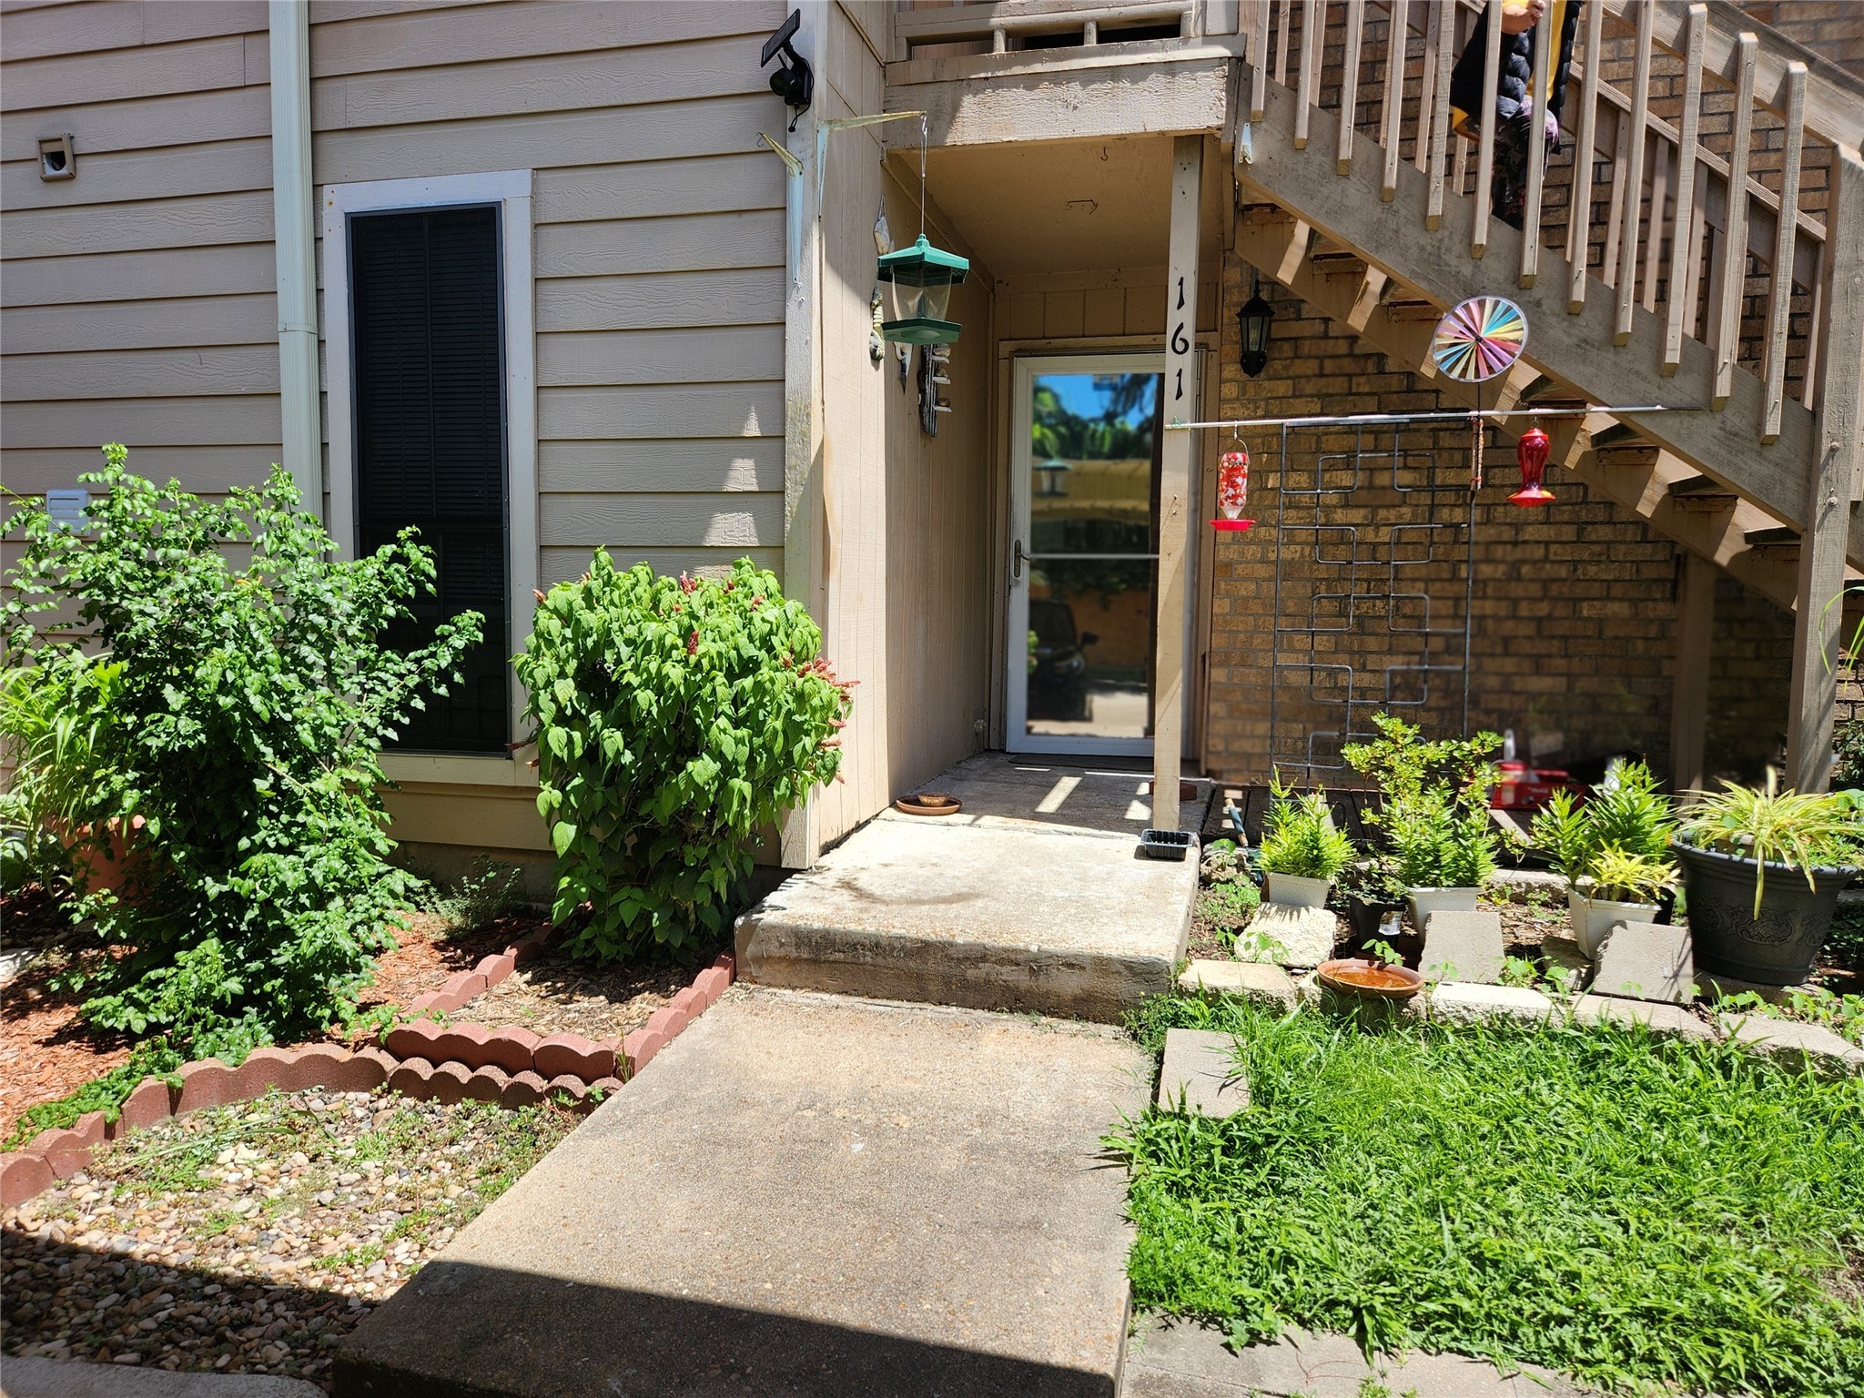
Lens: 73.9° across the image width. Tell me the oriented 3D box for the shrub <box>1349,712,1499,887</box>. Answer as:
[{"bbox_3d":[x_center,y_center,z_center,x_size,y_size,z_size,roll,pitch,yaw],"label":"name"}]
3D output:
[{"bbox_3d":[1.462,0.309,3.680,0.470,0.500,0.420,3,6,19],"label":"shrub"}]

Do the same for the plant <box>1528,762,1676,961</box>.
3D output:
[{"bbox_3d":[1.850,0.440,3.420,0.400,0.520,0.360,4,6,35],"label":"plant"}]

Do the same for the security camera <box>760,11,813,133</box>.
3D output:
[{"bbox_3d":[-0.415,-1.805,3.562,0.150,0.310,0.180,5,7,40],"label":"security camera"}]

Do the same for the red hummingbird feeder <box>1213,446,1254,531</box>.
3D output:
[{"bbox_3d":[1.030,-0.721,4.232,0.155,0.290,0.155,2,5,14],"label":"red hummingbird feeder"}]

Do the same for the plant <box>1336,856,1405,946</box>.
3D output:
[{"bbox_3d":[1.244,0.583,3.516,0.190,0.260,0.190,2,5,14],"label":"plant"}]

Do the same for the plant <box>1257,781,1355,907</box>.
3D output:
[{"bbox_3d":[1.112,0.461,3.680,0.290,0.420,0.270,4,6,33],"label":"plant"}]

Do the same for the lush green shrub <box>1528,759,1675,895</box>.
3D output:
[{"bbox_3d":[1.866,0.357,3.450,0.400,0.360,0.360,4,6,35],"label":"lush green shrub"}]

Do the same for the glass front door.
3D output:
[{"bbox_3d":[0.859,-0.715,6.318,0.910,2.040,0.060,2,5,14],"label":"glass front door"}]

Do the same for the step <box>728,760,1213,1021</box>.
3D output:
[{"bbox_3d":[0.445,0.534,4.750,1.180,0.170,3.500,2,5,14],"label":"step"}]

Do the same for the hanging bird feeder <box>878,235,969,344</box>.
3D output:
[{"bbox_3d":[-0.026,-1.240,3.720,0.270,0.305,0.300,1,5,-1],"label":"hanging bird feeder"}]

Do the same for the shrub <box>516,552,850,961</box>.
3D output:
[{"bbox_3d":[-0.697,0.159,3.468,0.880,1.090,0.760,2,5,14],"label":"shrub"}]

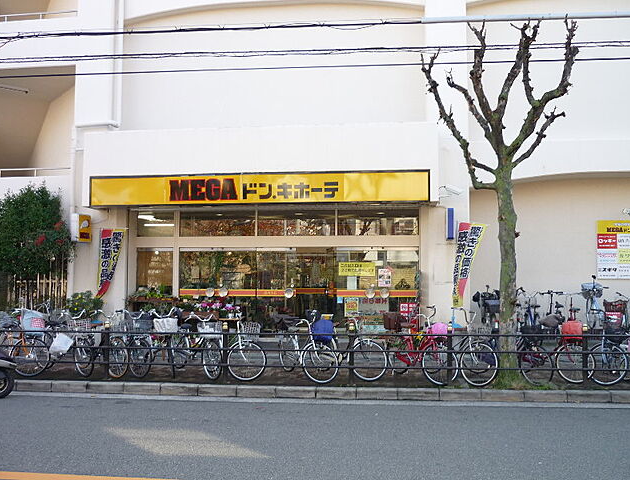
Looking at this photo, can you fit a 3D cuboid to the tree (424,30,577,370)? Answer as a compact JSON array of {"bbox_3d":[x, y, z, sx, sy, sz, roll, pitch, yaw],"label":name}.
[{"bbox_3d":[3.040,-0.710,10.000,2.500,5.850,2.300,0,-3,-5],"label":"tree"}]

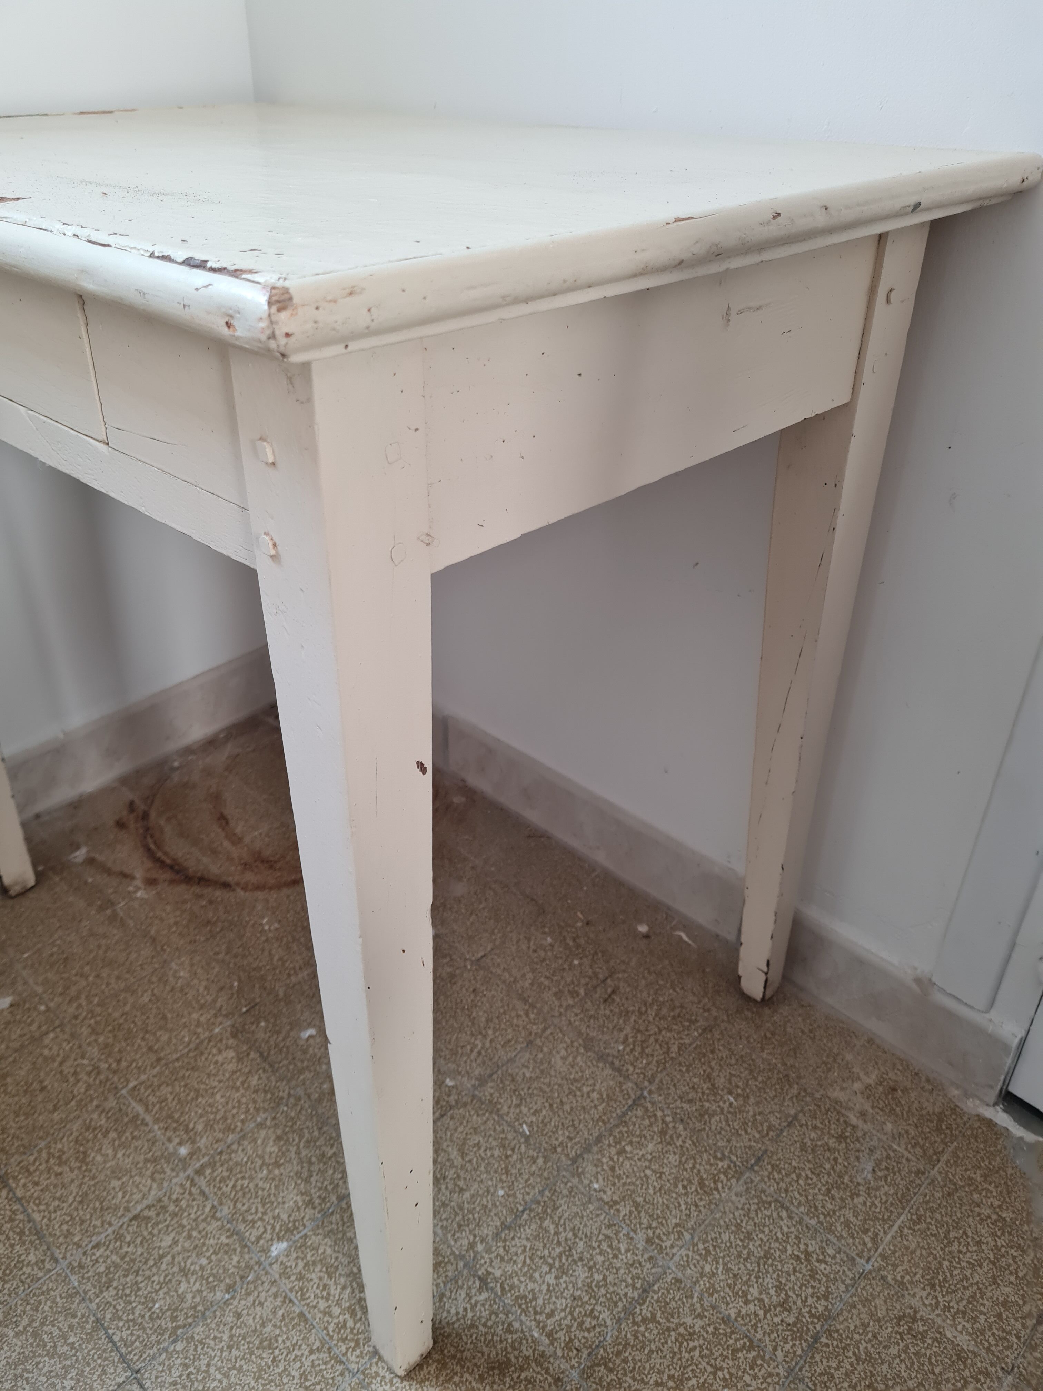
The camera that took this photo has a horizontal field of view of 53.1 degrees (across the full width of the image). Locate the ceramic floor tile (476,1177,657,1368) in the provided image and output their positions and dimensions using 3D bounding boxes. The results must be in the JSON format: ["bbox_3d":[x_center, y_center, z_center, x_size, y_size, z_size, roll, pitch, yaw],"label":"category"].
[{"bbox_3d":[0.034,0.427,0.779,0.104,0.010,0.103,28,41,36],"label":"ceramic floor tile"}]

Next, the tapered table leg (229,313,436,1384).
[{"bbox_3d":[-0.074,0.154,0.549,0.049,0.676,0.051,27,41,35],"label":"tapered table leg"}]

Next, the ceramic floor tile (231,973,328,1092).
[{"bbox_3d":[-0.194,0.306,0.965,0.104,0.010,0.103,28,41,36],"label":"ceramic floor tile"}]

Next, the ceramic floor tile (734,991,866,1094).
[{"bbox_3d":[0.251,0.311,0.968,0.104,0.010,0.093,28,41,36],"label":"ceramic floor tile"}]

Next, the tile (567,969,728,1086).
[{"bbox_3d":[0.104,0.303,0.957,0.103,0.010,0.102,28,42,35],"label":"tile"}]

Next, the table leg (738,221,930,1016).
[{"bbox_3d":[0.211,-0.004,0.821,0.050,0.678,0.058,27,41,35],"label":"table leg"}]

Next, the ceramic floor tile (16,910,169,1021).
[{"bbox_3d":[-0.410,0.257,1.008,0.102,0.010,0.102,29,42,36],"label":"ceramic floor tile"}]

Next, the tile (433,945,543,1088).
[{"bbox_3d":[-0.043,0.302,0.955,0.103,0.010,0.102,28,42,35],"label":"tile"}]

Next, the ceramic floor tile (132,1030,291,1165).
[{"bbox_3d":[-0.263,0.340,0.888,0.103,0.010,0.102,28,42,35],"label":"ceramic floor tile"}]

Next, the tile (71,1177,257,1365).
[{"bbox_3d":[-0.261,0.419,0.764,0.103,0.010,0.102,28,42,35],"label":"tile"}]

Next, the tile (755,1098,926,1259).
[{"bbox_3d":[0.254,0.384,0.836,0.103,0.010,0.102,28,42,35],"label":"tile"}]

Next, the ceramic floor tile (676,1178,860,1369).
[{"bbox_3d":[0.184,0.428,0.781,0.104,0.010,0.103,28,41,36],"label":"ceramic floor tile"}]

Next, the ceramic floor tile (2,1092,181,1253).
[{"bbox_3d":[-0.336,0.379,0.825,0.103,0.010,0.102,28,42,35],"label":"ceramic floor tile"}]

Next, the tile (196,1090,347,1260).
[{"bbox_3d":[-0.187,0.379,0.825,0.102,0.010,0.102,29,42,36],"label":"tile"}]

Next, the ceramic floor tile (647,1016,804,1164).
[{"bbox_3d":[0.181,0.348,0.907,0.104,0.010,0.103,28,41,36],"label":"ceramic floor tile"}]

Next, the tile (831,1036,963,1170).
[{"bbox_3d":[0.326,0.345,0.899,0.103,0.010,0.102,28,42,35],"label":"tile"}]

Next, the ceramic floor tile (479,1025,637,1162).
[{"bbox_3d":[0.032,0.342,0.890,0.102,0.010,0.102,29,42,36],"label":"ceramic floor tile"}]

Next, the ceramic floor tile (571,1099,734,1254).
[{"bbox_3d":[0.108,0.388,0.843,0.104,0.010,0.103,28,41,36],"label":"ceramic floor tile"}]

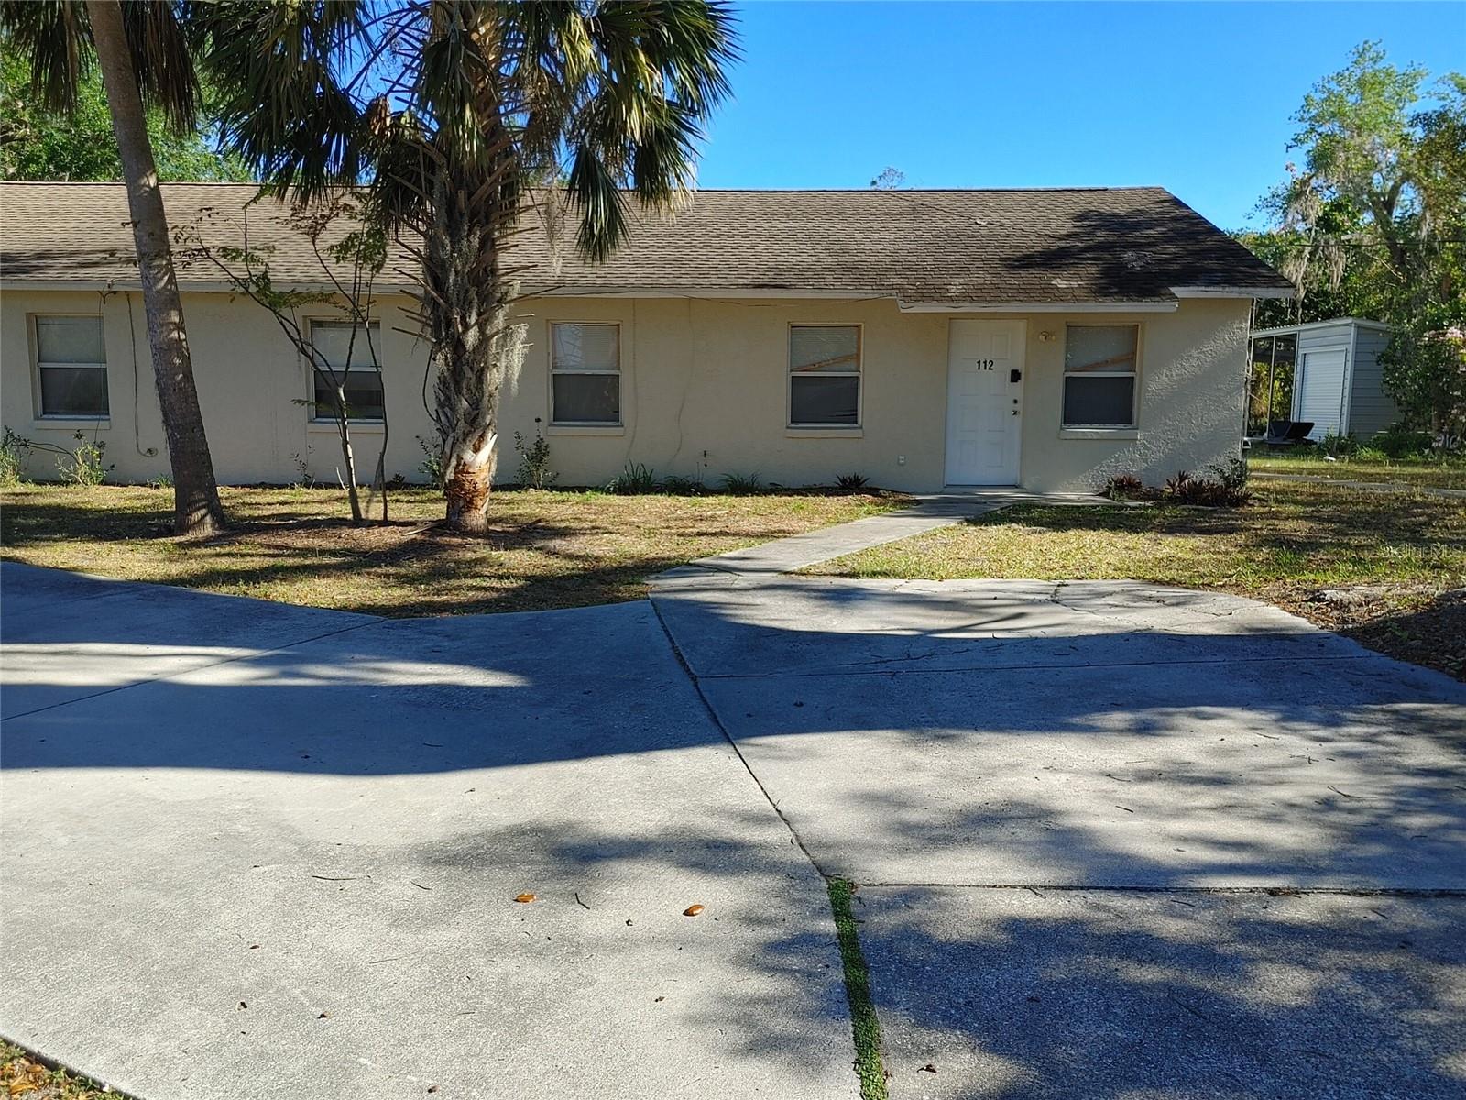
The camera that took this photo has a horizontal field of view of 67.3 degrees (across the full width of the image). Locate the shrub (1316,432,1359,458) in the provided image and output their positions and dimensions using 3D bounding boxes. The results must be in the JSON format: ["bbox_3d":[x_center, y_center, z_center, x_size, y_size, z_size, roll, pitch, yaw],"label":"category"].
[{"bbox_3d":[11.632,-2.025,21.200,0.838,0.513,0.754,0,8,0],"label":"shrub"}]

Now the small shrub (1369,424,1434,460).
[{"bbox_3d":[12.878,-2.083,21.200,1.257,0.660,1.068,0,8,0],"label":"small shrub"}]

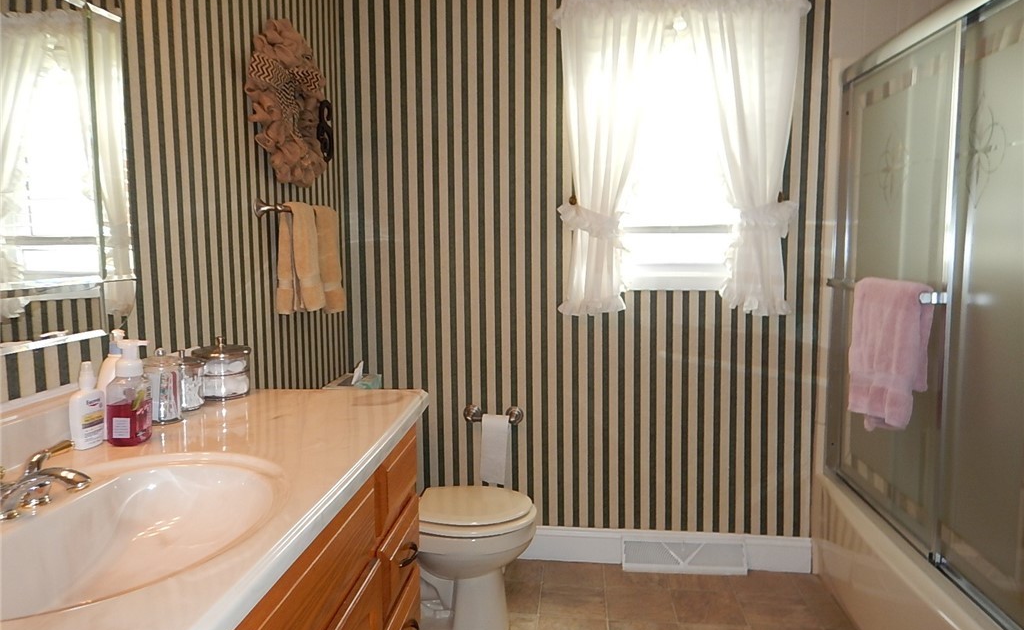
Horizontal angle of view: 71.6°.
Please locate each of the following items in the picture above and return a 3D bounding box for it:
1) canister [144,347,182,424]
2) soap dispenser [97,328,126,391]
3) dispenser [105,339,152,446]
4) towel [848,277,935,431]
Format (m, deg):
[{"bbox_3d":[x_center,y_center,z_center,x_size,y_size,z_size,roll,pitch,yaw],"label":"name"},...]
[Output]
[{"bbox_3d":[-0.691,0.140,1.405,0.076,0.147,0.076,0,6,5],"label":"canister"},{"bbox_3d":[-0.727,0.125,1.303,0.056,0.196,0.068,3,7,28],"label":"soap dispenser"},{"bbox_3d":[-0.660,0.131,1.235,0.066,0.174,0.080,0,6,5],"label":"dispenser"},{"bbox_3d":[1.110,0.120,2.115,0.095,0.445,0.430,0,6,5],"label":"towel"}]

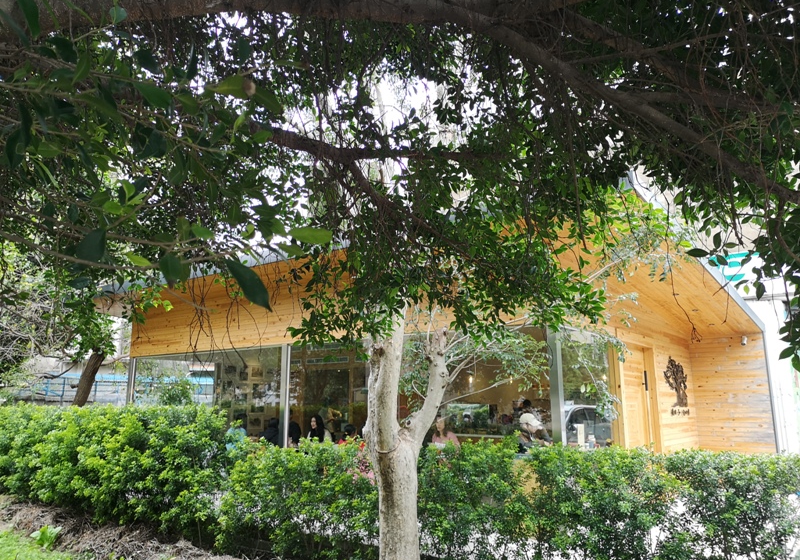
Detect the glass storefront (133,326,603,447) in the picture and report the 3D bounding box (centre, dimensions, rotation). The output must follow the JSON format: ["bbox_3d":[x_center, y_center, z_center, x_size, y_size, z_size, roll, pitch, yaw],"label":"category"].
[{"bbox_3d":[-1.055,2.180,9.727,8.250,2.200,2.000,-9,-14,36],"label":"glass storefront"}]

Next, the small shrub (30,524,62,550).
[{"bbox_3d":[-3.536,2.563,6.264,0.290,0.240,0.260,0,-11,0],"label":"small shrub"}]

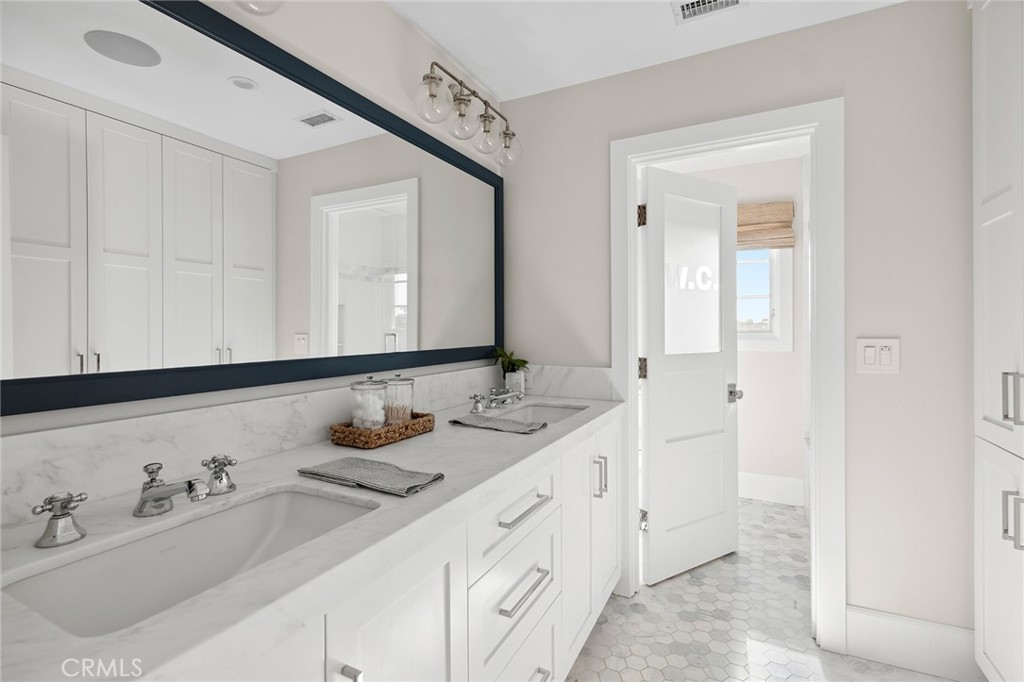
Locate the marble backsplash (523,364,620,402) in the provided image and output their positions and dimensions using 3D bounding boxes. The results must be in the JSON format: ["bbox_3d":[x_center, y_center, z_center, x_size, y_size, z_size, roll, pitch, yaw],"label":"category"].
[{"bbox_3d":[0.227,0.201,2.235,0.535,0.156,0.020,0,1,26],"label":"marble backsplash"}]

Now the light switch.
[{"bbox_3d":[1.351,0.056,1.677,0.127,0.128,0.012,0,1,26],"label":"light switch"}]

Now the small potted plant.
[{"bbox_3d":[-0.003,0.155,2.259,0.140,0.240,0.130,0,1,26],"label":"small potted plant"}]

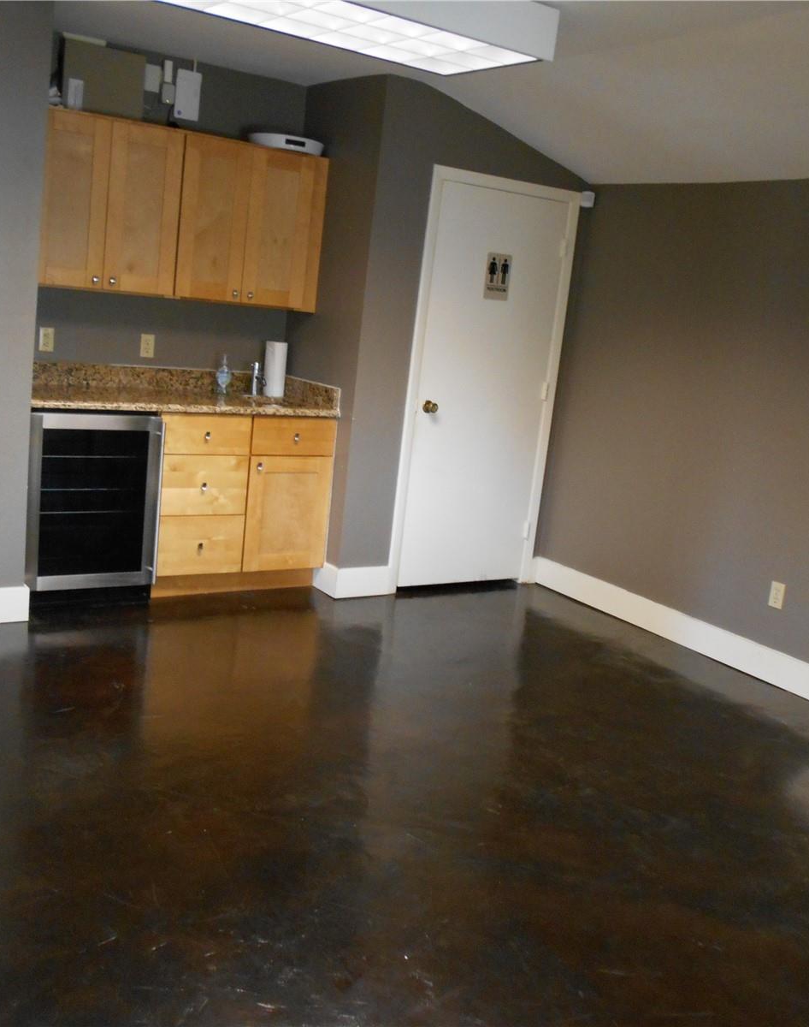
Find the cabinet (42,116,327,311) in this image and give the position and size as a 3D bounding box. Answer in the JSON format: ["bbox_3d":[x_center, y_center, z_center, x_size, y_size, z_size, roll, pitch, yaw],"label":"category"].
[{"bbox_3d":[-1.106,-1.418,4.927,1.461,0.740,0.305,-1,14,-33],"label":"cabinet"}]

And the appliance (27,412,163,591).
[{"bbox_3d":[-1.534,-0.070,4.775,0.604,0.869,0.623,-1,14,-33],"label":"appliance"}]

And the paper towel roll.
[{"bbox_3d":[-0.662,-0.743,5.279,0.111,0.282,0.111,6,12,-1],"label":"paper towel roll"}]

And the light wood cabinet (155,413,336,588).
[{"bbox_3d":[-0.913,-0.100,5.209,0.884,0.889,0.619,-1,14,-33],"label":"light wood cabinet"}]

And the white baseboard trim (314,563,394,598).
[{"bbox_3d":[-0.260,0.325,5.318,0.336,0.153,0.229,-1,14,-33],"label":"white baseboard trim"}]

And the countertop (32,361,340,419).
[{"bbox_3d":[-1.118,-0.596,4.940,1.502,0.140,0.633,-1,14,-33],"label":"countertop"}]

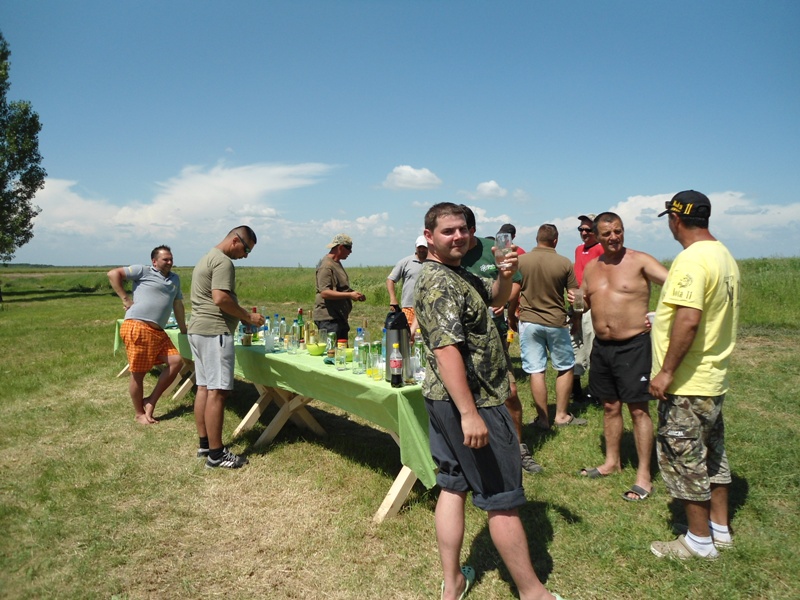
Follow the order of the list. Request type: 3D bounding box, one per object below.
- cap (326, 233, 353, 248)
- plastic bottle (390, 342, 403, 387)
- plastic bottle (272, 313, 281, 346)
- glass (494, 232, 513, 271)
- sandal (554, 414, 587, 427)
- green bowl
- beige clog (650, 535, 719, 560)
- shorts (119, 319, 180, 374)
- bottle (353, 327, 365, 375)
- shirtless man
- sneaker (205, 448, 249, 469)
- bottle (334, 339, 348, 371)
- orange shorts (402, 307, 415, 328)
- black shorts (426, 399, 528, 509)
[{"bbox_3d":[-0.564,-0.554,5.600,0.250,0.145,0.180,0,3,0],"label":"cap"},{"bbox_3d":[-0.018,0.336,3.141,0.066,0.235,0.066,0,3,0],"label":"plastic bottle"},{"bbox_3d":[-1.061,0.250,5.173,0.068,0.245,0.068,0,3,0],"label":"plastic bottle"},{"bbox_3d":[0.431,-0.206,2.492,0.066,0.142,0.066,0,3,0],"label":"glass"},{"bbox_3d":[1.506,1.049,5.304,0.285,0.095,0.110,-1,3,-15],"label":"sandal"},{"bbox_3d":[-0.622,0.367,4.478,0.145,0.078,0.145,0,3,0],"label":"green bowl"},{"bbox_3d":[1.370,1.171,2.891,0.305,0.110,0.115,0,3,7],"label":"beige clog"},{"bbox_3d":[-2.299,0.416,5.493,0.380,0.460,0.400,2,4,32],"label":"shorts"},{"bbox_3d":[-0.274,0.326,3.995,0.068,0.250,0.068,0,3,0],"label":"bottle"},{"bbox_3d":[1.427,0.308,3.759,0.640,1.730,0.460,1,3,25],"label":"shirtless man"},{"bbox_3d":[-1.228,1.125,4.252,0.305,0.115,0.112,-1,3,-20],"label":"sneaker"},{"bbox_3d":[-0.361,0.325,3.700,0.080,0.195,0.080,0,3,0],"label":"bottle"},{"bbox_3d":[0.189,0.267,5.825,0.390,0.450,0.290,0,3,-3],"label":"orange shorts"},{"bbox_3d":[0.298,0.597,2.400,0.380,0.460,0.390,0,3,6],"label":"black shorts"}]

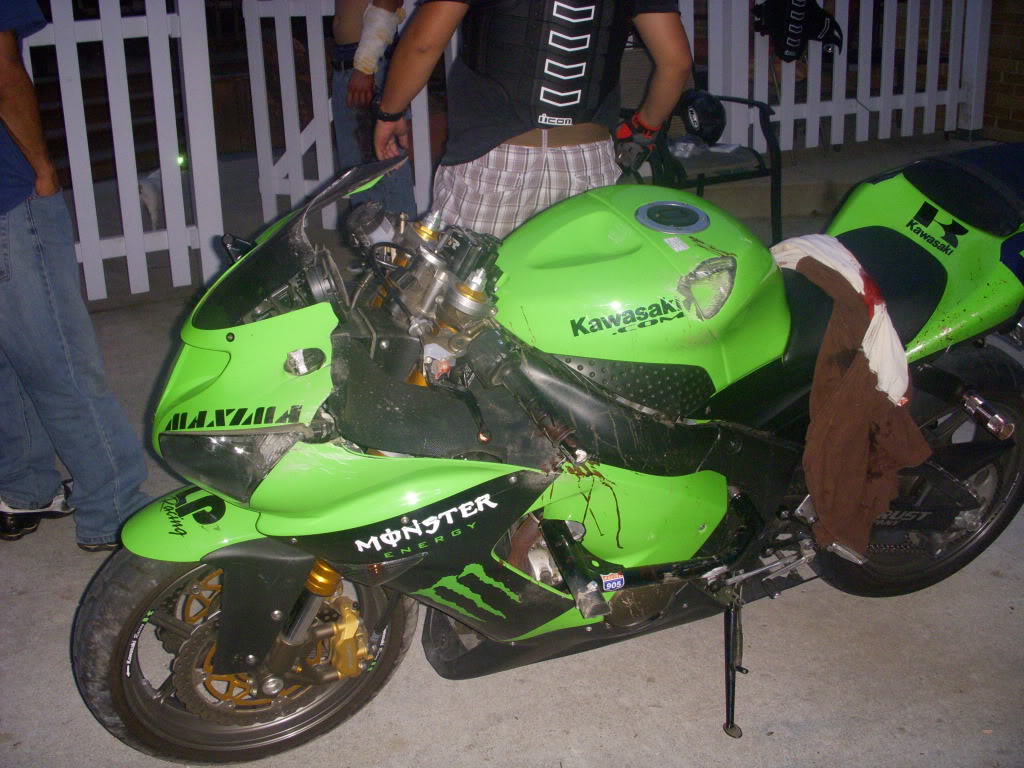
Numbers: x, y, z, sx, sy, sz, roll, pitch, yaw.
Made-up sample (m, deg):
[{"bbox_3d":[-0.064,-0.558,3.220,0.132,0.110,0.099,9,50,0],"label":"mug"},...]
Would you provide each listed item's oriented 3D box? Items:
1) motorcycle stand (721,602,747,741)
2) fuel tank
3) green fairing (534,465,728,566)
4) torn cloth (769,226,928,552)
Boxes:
[{"bbox_3d":[0.405,0.513,2.060,0.050,0.260,0.050,4,-10,-25],"label":"motorcycle stand"},{"bbox_3d":[0.202,-0.171,1.818,0.560,0.290,0.360,-10,35,-20],"label":"fuel tank"},{"bbox_3d":[0.198,0.212,1.842,0.360,0.230,0.070,-10,35,-20],"label":"green fairing"},{"bbox_3d":[0.607,0.025,2.061,0.320,0.570,0.240,-9,20,-21],"label":"torn cloth"}]

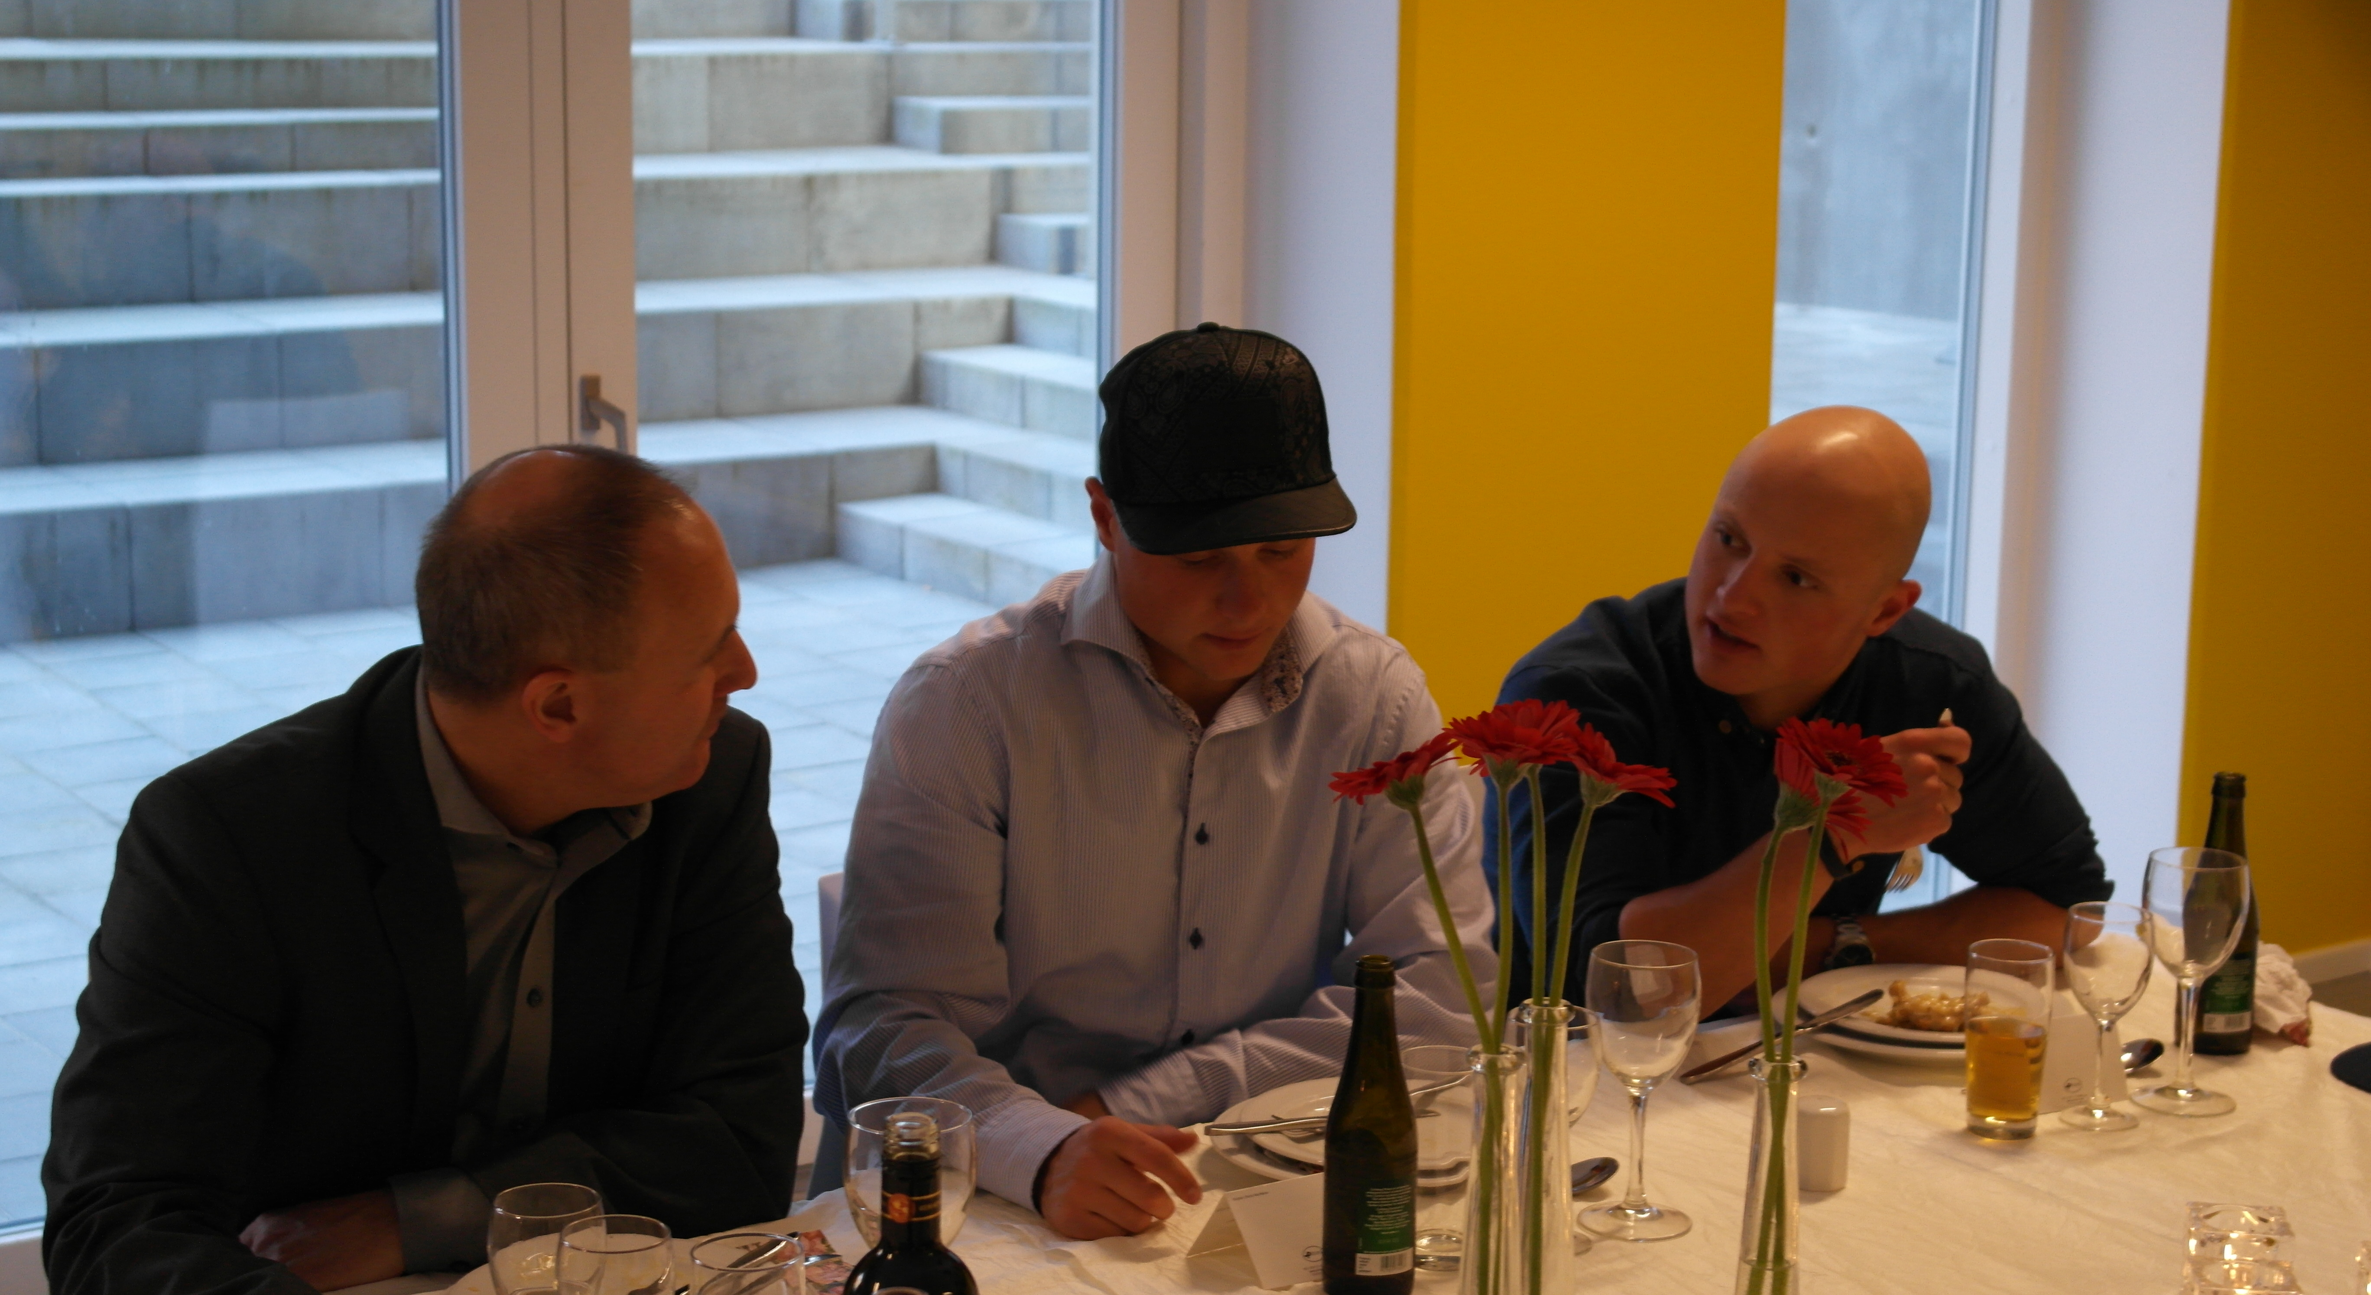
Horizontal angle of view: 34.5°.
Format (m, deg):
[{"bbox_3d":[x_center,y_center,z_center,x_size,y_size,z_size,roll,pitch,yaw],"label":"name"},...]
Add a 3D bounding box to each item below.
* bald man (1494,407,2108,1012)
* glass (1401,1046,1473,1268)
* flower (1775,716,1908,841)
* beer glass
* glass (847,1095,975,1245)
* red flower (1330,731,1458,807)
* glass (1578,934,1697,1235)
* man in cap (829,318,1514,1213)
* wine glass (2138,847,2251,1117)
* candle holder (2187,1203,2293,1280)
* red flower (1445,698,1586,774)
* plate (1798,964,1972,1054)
[{"bbox_3d":[0.524,0.391,3.403,0.580,1.245,0.700,0,11,-3],"label":"bald man"},{"bbox_3d":[0.176,0.351,2.612,0.065,0.142,0.065,2,11,4],"label":"glass"},{"bbox_3d":[0.374,0.076,2.181,0.074,0.070,0.071,-6,13,-30],"label":"flower"},{"bbox_3d":[0.631,0.302,2.933,0.066,0.142,0.066,1,11,0],"label":"beer glass"},{"bbox_3d":[-0.166,0.380,2.325,0.083,0.198,0.083,1,11,0],"label":"glass"},{"bbox_3d":[0.118,0.070,2.170,0.075,0.034,0.075,-19,5,7],"label":"red flower"},{"bbox_3d":[0.322,0.313,2.706,0.082,0.198,0.082,1,11,0],"label":"glass"},{"bbox_3d":[-0.006,0.417,3.002,0.560,1.330,0.700,-4,12,-22],"label":"man in cap"},{"bbox_3d":[0.786,0.261,2.982,0.081,0.196,0.081,4,11,15],"label":"wine glass"},{"bbox_3d":[0.708,0.414,2.572,0.065,0.061,0.064,3,11,9],"label":"candle holder"},{"bbox_3d":[0.186,0.051,2.170,0.075,0.036,0.075,1,2,5],"label":"red flower"},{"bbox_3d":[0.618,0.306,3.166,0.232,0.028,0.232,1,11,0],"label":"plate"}]

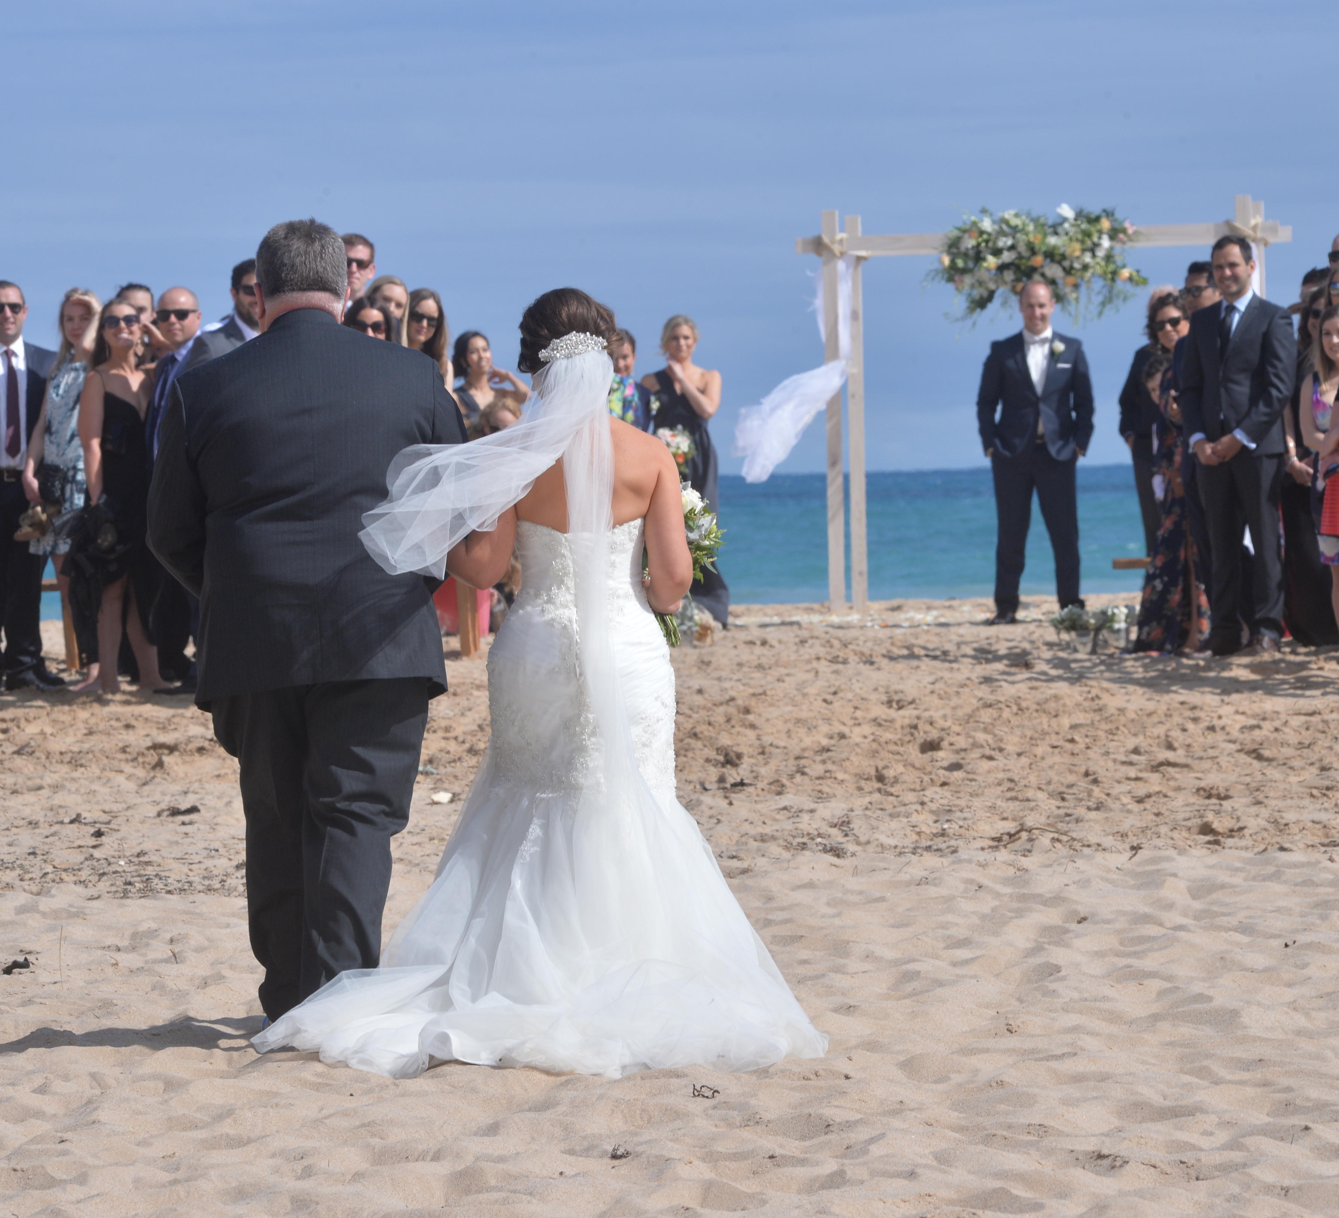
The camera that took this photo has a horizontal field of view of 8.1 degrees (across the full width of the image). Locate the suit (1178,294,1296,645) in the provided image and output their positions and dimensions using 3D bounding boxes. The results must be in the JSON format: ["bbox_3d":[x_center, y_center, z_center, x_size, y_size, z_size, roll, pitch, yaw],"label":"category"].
[{"bbox_3d":[2.509,-0.617,41.600,0.520,1.556,0.340,-1,1,28],"label":"suit"}]

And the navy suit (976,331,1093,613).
[{"bbox_3d":[1.932,-0.722,49.700,0.610,1.520,0.340,-1,1,2],"label":"navy suit"}]

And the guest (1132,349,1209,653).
[{"bbox_3d":[2.208,-0.488,41.400,0.420,1.380,0.360,-1,1,15],"label":"guest"}]

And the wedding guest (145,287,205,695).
[{"bbox_3d":[-2.154,-0.523,41.700,0.480,1.790,0.340,-1,1,37],"label":"wedding guest"}]

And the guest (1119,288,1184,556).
[{"bbox_3d":[2.269,-0.665,43.300,0.480,1.613,0.330,-1,1,25],"label":"guest"}]

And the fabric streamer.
[{"bbox_3d":[0.664,-1.282,50.500,0.660,1.200,0.300,-1,1,0],"label":"fabric streamer"}]

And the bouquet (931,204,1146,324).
[{"bbox_3d":[2.010,-1.884,51.300,1.120,0.640,0.480,-1,1,6],"label":"bouquet"}]

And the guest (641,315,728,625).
[{"bbox_3d":[0.079,-0.725,49.400,0.470,1.638,0.400,-1,1,0],"label":"guest"}]

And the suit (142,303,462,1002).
[{"bbox_3d":[-0.810,0.122,21.100,0.700,1.601,0.480,-1,1,5],"label":"suit"}]

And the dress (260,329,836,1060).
[{"bbox_3d":[-0.285,0.190,20.750,1.230,1.590,1.350,-1,1,4],"label":"dress"}]

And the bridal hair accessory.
[{"bbox_3d":[-0.211,-0.579,20.870,0.155,0.065,0.060,-2,1,0],"label":"bridal hair accessory"}]

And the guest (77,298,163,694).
[{"bbox_3d":[-2.357,-0.485,40.400,0.450,1.702,0.330,-1,1,-25],"label":"guest"}]

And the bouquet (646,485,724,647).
[{"bbox_3d":[0.028,-0.099,21.250,0.230,0.365,0.230,-2,1,0],"label":"bouquet"}]

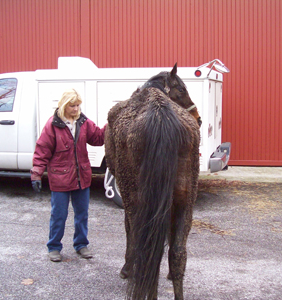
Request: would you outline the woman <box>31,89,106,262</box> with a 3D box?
[{"bbox_3d":[-0.670,0.250,4.000,0.740,1.650,0.500,-3,6,-29],"label":"woman"}]

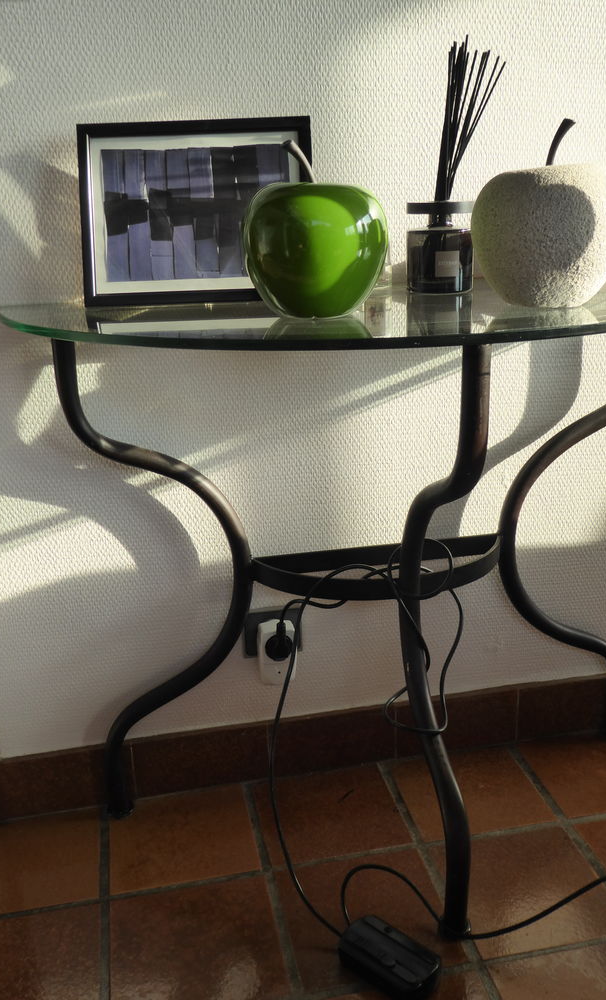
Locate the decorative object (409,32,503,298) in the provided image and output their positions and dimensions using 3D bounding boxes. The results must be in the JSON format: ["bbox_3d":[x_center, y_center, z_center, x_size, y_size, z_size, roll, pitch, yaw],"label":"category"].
[{"bbox_3d":[0.185,-0.397,1.107,0.118,0.287,0.100,-3,18,-1],"label":"decorative object"}]

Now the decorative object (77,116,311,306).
[{"bbox_3d":[-0.127,-0.342,1.111,0.278,0.212,0.022,-1,6,4],"label":"decorative object"}]

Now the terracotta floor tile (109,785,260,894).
[{"bbox_3d":[-0.173,0.479,1.313,0.200,0.010,0.195,-5,18,-10],"label":"terracotta floor tile"}]

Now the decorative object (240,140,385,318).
[{"bbox_3d":[0.010,-0.275,0.938,0.148,0.171,0.148,-2,18,1],"label":"decorative object"}]

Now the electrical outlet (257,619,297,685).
[{"bbox_3d":[-0.040,0.219,1.340,0.053,0.082,0.044,-5,18,-10],"label":"electrical outlet"}]

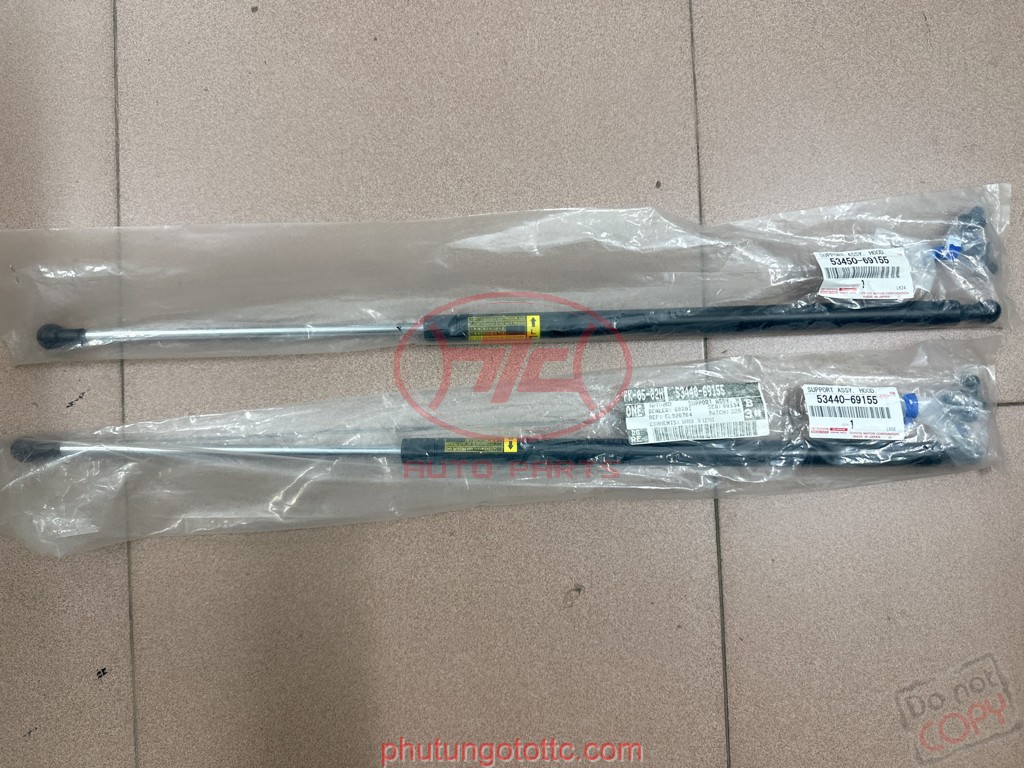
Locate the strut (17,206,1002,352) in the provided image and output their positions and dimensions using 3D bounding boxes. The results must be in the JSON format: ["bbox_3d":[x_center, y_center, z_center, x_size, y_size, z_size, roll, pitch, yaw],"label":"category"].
[{"bbox_3d":[0.007,-0.068,0.474,0.650,0.030,0.083,-2,89,-1],"label":"strut"}]

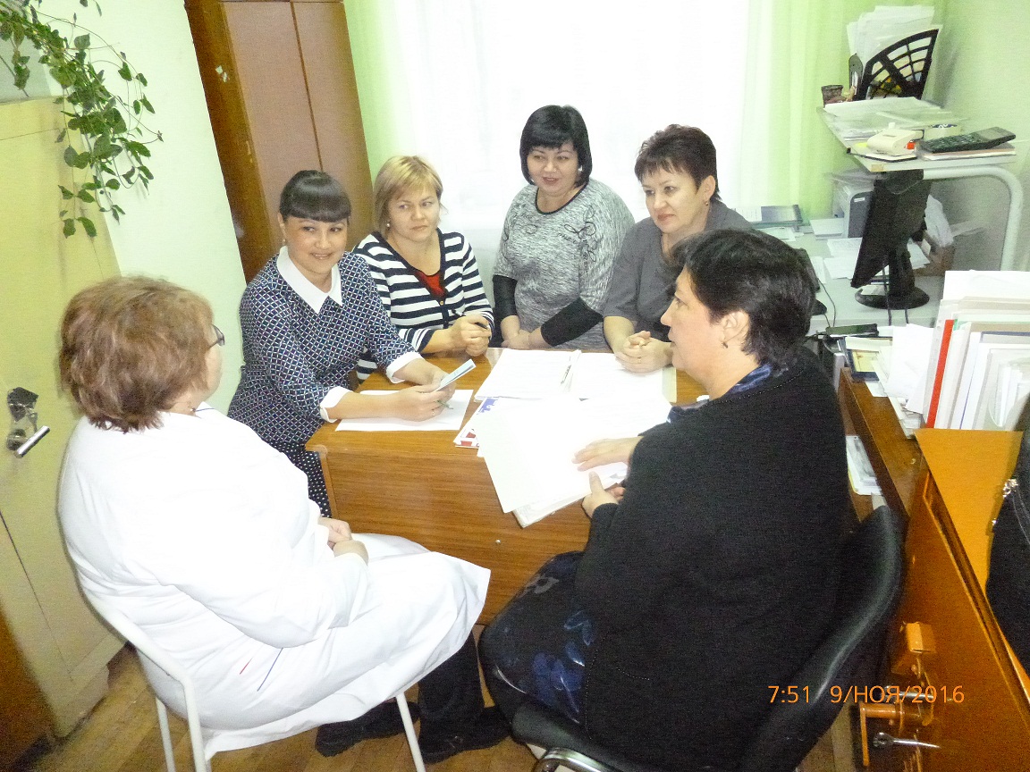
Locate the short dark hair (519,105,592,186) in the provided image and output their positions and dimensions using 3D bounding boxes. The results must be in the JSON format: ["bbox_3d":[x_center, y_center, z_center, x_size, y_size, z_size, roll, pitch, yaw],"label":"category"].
[{"bbox_3d":[0.118,-0.686,2.150,0.205,0.235,0.225,1,30,13],"label":"short dark hair"}]

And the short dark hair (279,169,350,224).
[{"bbox_3d":[-0.457,-0.414,1.700,0.165,0.170,0.200,-9,30,-20],"label":"short dark hair"}]

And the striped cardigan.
[{"bbox_3d":[-0.264,-0.207,2.060,0.460,0.570,0.370,-19,28,-29],"label":"striped cardigan"}]

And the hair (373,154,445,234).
[{"bbox_3d":[-0.306,-0.544,2.130,0.195,0.240,0.225,-15,31,-23],"label":"hair"}]

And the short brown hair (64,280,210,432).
[{"bbox_3d":[-0.585,-0.046,1.150,0.240,0.245,0.205,-2,23,-15],"label":"short brown hair"}]

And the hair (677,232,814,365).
[{"bbox_3d":[0.367,-0.135,1.180,0.235,0.215,0.195,-7,19,34],"label":"hair"}]

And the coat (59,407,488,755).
[{"bbox_3d":[-0.392,0.331,1.385,0.680,0.750,0.520,-7,24,-4],"label":"coat"}]

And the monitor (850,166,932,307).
[{"bbox_3d":[1.145,-0.450,2.221,0.200,0.390,0.380,19,33,42],"label":"monitor"}]

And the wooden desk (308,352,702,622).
[{"bbox_3d":[0.151,0.370,1.971,1.095,0.750,0.615,2,25,14],"label":"wooden desk"}]

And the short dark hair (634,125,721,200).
[{"bbox_3d":[0.397,-0.526,1.790,0.220,0.195,0.180,-33,35,-29],"label":"short dark hair"}]

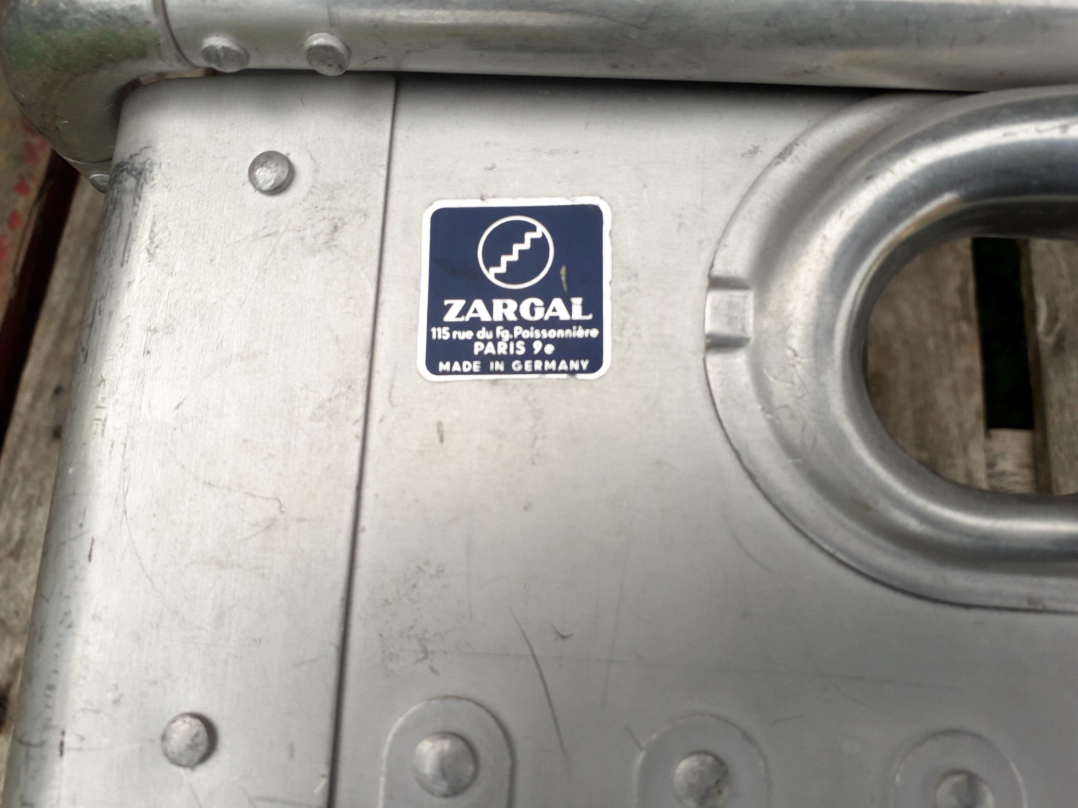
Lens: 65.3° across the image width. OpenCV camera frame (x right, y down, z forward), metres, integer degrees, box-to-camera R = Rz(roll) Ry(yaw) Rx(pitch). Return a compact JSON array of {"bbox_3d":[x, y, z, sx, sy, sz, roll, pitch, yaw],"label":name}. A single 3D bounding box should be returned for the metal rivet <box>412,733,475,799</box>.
[{"bbox_3d":[-0.015,0.055,0.128,0.009,0.003,0.009,0,78,2],"label":"metal rivet"}]

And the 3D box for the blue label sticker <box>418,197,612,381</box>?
[{"bbox_3d":[-0.004,-0.021,0.154,0.035,0.001,0.035,0,77,4],"label":"blue label sticker"}]

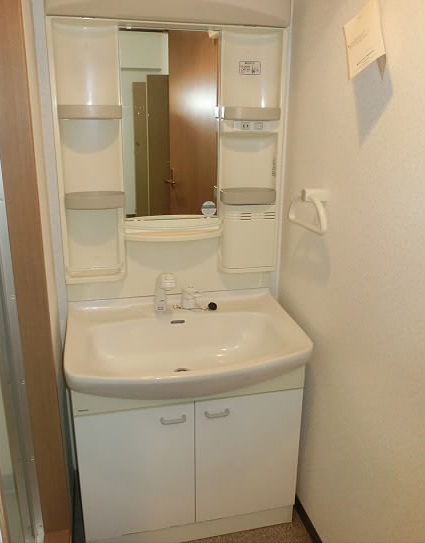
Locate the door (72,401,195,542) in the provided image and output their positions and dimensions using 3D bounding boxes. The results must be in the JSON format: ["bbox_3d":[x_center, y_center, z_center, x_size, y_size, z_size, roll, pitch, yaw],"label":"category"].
[{"bbox_3d":[-0.242,0.661,1.652,0.374,0.486,0.030,-3,18,-13],"label":"door"}]

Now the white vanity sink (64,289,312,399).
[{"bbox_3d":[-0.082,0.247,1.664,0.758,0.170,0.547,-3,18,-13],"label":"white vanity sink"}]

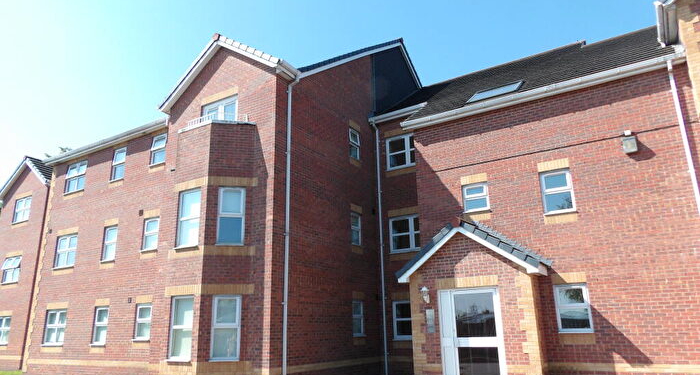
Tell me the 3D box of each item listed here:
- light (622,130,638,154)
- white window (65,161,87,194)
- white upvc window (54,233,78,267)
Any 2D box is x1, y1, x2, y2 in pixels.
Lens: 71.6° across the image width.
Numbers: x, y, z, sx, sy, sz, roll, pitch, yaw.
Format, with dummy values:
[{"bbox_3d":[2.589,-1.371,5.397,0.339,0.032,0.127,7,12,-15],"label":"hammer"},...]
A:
[{"bbox_3d":[6.087,-0.991,10.571,0.260,0.530,0.200,-11,-19,30],"label":"light"},{"bbox_3d":[-10.244,-0.377,18.212,1.339,1.198,0.130,-11,-19,30],"label":"white window"},{"bbox_3d":[-10.201,2.301,17.487,1.380,1.210,0.120,-11,-19,30],"label":"white upvc window"}]

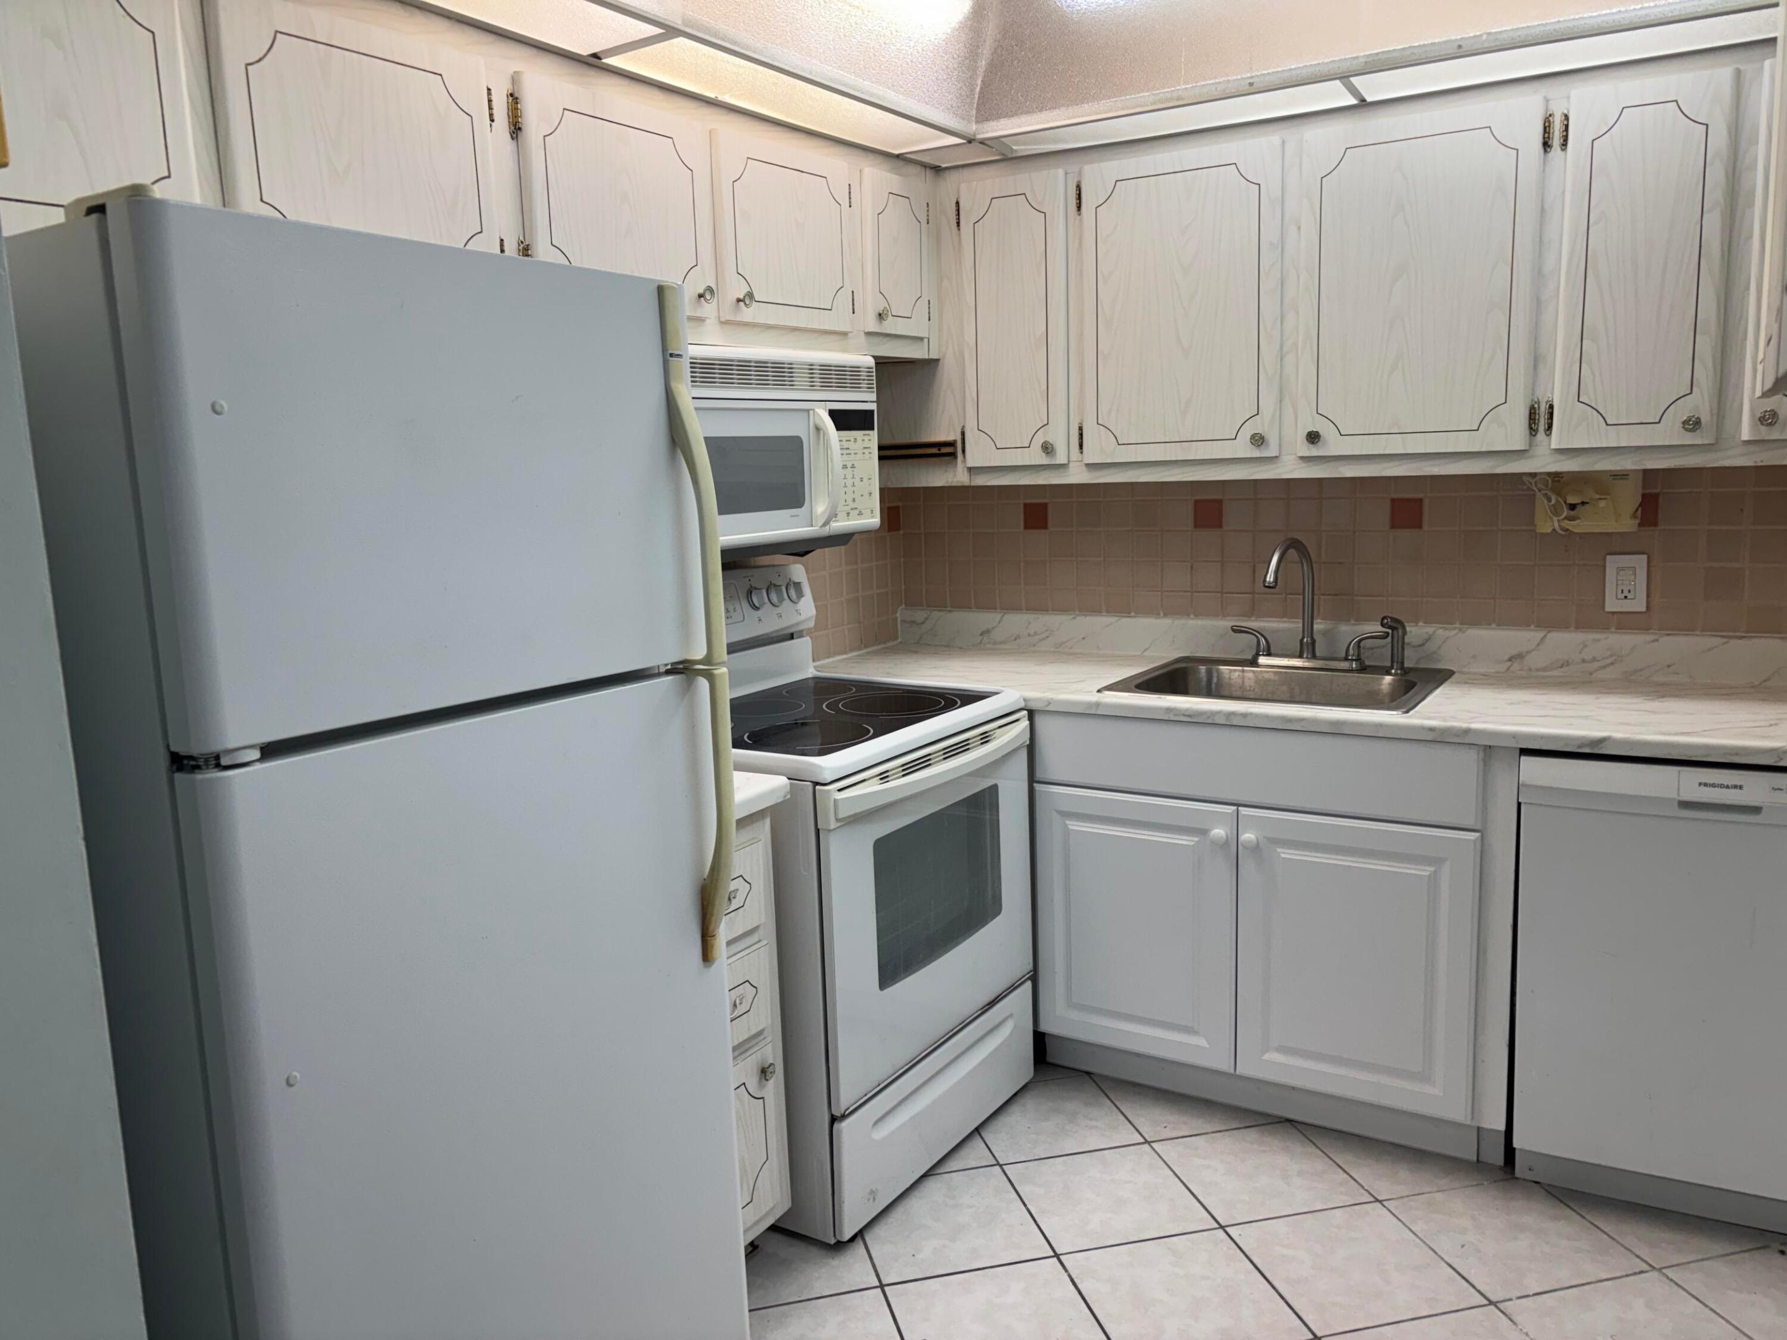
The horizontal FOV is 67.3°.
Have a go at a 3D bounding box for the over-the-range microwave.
[{"bbox_3d":[-0.367,-0.446,2.795,0.372,0.412,0.762,4,11,32],"label":"over-the-range microwave"}]

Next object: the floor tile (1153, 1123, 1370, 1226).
[{"bbox_3d":[0.731,1.001,2.678,0.322,0.012,0.322,-4,9,-13],"label":"floor tile"}]

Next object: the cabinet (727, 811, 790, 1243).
[{"bbox_3d":[-0.536,0.608,2.431,0.612,0.763,0.300,4,11,32],"label":"cabinet"}]

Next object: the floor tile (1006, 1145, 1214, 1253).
[{"bbox_3d":[0.415,1.023,2.604,0.322,0.012,0.322,-4,9,-13],"label":"floor tile"}]

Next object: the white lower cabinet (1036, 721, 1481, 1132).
[{"bbox_3d":[0.874,0.443,3.026,0.931,0.767,0.608,4,11,32],"label":"white lower cabinet"}]

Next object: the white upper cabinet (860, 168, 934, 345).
[{"bbox_3d":[-0.134,-0.948,3.170,0.331,0.375,0.289,4,11,32],"label":"white upper cabinet"}]

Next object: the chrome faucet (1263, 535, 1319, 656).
[{"bbox_3d":[0.907,-0.152,3.046,0.045,0.285,0.215,6,12,42],"label":"chrome faucet"}]

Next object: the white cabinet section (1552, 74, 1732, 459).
[{"bbox_3d":[1.446,-0.757,2.574,0.265,0.652,0.310,4,10,32],"label":"white cabinet section"}]

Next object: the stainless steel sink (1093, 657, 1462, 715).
[{"bbox_3d":[0.860,0.105,2.980,0.641,0.170,0.521,4,11,32],"label":"stainless steel sink"}]

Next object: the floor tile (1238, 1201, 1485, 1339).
[{"bbox_3d":[0.808,1.048,2.365,0.322,0.012,0.322,-4,9,-13],"label":"floor tile"}]

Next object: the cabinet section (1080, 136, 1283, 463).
[{"bbox_3d":[0.702,-0.806,3.048,0.453,0.652,0.310,4,10,32],"label":"cabinet section"}]

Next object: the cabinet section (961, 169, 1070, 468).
[{"bbox_3d":[0.366,-0.829,3.261,0.269,0.652,0.310,4,10,32],"label":"cabinet section"}]

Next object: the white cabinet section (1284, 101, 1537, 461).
[{"bbox_3d":[1.113,-0.779,2.786,0.447,0.652,0.310,4,10,32],"label":"white cabinet section"}]

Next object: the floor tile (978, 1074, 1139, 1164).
[{"bbox_3d":[0.338,0.976,2.917,0.322,0.012,0.322,-4,9,-13],"label":"floor tile"}]

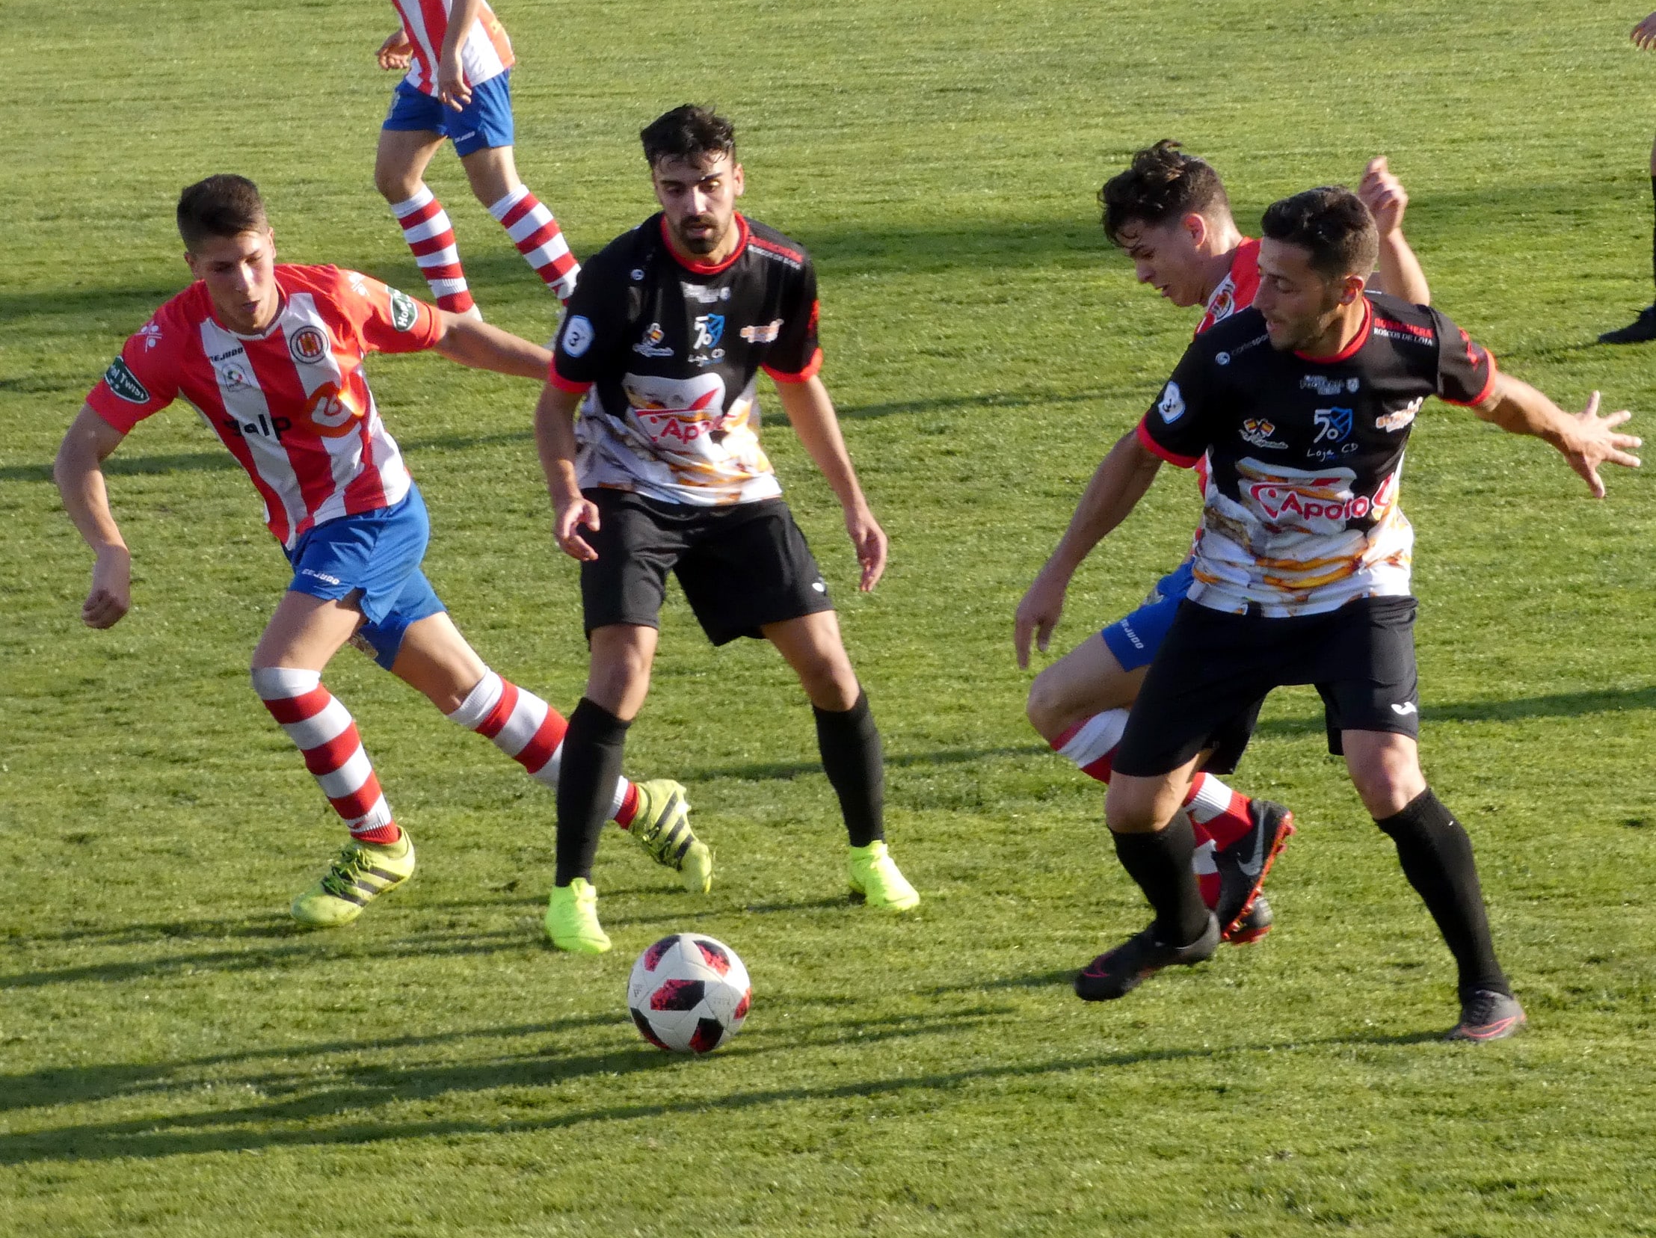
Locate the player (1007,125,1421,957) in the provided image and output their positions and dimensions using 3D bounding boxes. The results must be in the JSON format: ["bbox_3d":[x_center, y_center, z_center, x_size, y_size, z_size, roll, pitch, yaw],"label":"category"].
[{"bbox_3d":[0.751,-0.139,18.501,0.780,1.540,0.620,-4,10,-22],"label":"player"}]

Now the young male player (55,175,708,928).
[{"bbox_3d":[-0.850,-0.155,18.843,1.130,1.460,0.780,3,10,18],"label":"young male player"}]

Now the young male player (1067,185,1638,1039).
[{"bbox_3d":[0.937,-0.047,17.908,1.100,1.550,0.680,0,9,0],"label":"young male player"}]

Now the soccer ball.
[{"bbox_3d":[-0.249,0.674,17.680,0.220,0.220,0.220,0,9,0],"label":"soccer ball"}]

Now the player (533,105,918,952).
[{"bbox_3d":[-0.196,-0.204,18.713,0.730,1.600,0.600,-2,10,-12],"label":"player"}]

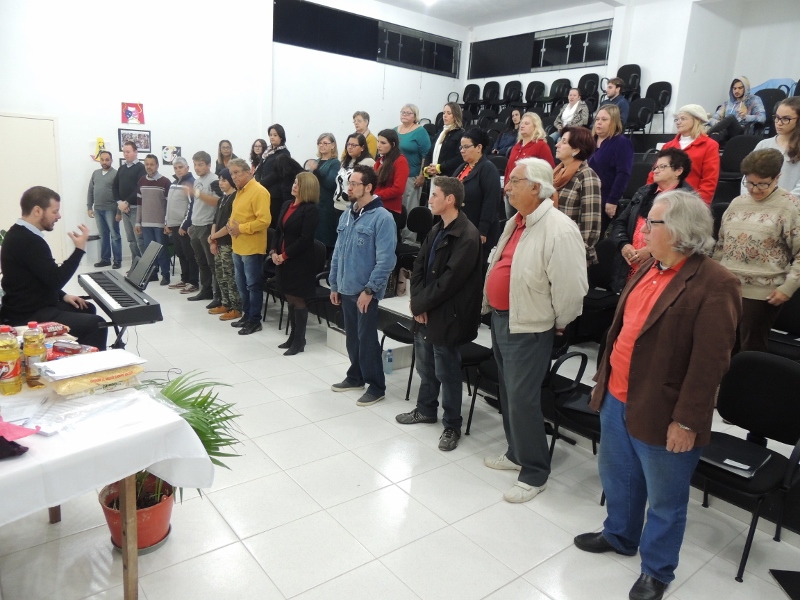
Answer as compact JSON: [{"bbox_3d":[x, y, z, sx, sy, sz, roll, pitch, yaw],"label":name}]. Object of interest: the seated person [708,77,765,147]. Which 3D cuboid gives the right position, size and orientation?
[{"bbox_3d":[4.472,-2.436,7.388,0.780,1.080,0.660,-7,17,-38],"label":"seated person"}]

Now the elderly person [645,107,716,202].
[{"bbox_3d":[2.223,-0.743,4.522,0.350,1.614,0.520,-7,17,-38],"label":"elderly person"}]

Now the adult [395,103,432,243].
[{"bbox_3d":[0.203,-1.549,6.865,0.520,1.630,0.360,10,14,25],"label":"adult"}]

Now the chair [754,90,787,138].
[{"bbox_3d":[4.712,-2.298,7.245,0.560,0.910,0.540,-7,17,-38],"label":"chair"}]

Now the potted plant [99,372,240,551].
[{"bbox_3d":[-1.067,0.680,2.570,0.600,0.780,0.580,-3,14,-26],"label":"potted plant"}]

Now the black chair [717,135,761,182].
[{"bbox_3d":[3.526,-1.344,5.886,0.560,0.870,0.540,-7,17,-38],"label":"black chair"}]

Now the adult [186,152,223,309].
[{"bbox_3d":[-2.317,-0.833,6.608,0.550,1.780,0.480,14,16,38],"label":"adult"}]

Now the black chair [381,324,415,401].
[{"bbox_3d":[0.196,0.264,4.425,0.570,0.910,0.520,-7,17,-38],"label":"black chair"}]

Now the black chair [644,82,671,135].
[{"bbox_3d":[4.336,-3.310,9.598,0.560,0.910,0.510,-7,17,-38],"label":"black chair"}]

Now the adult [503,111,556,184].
[{"bbox_3d":[1.272,-1.080,5.673,0.330,1.618,0.490,-9,18,-42],"label":"adult"}]

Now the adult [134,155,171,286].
[{"bbox_3d":[-3.384,-1.124,7.743,0.520,1.750,0.330,4,13,1],"label":"adult"}]

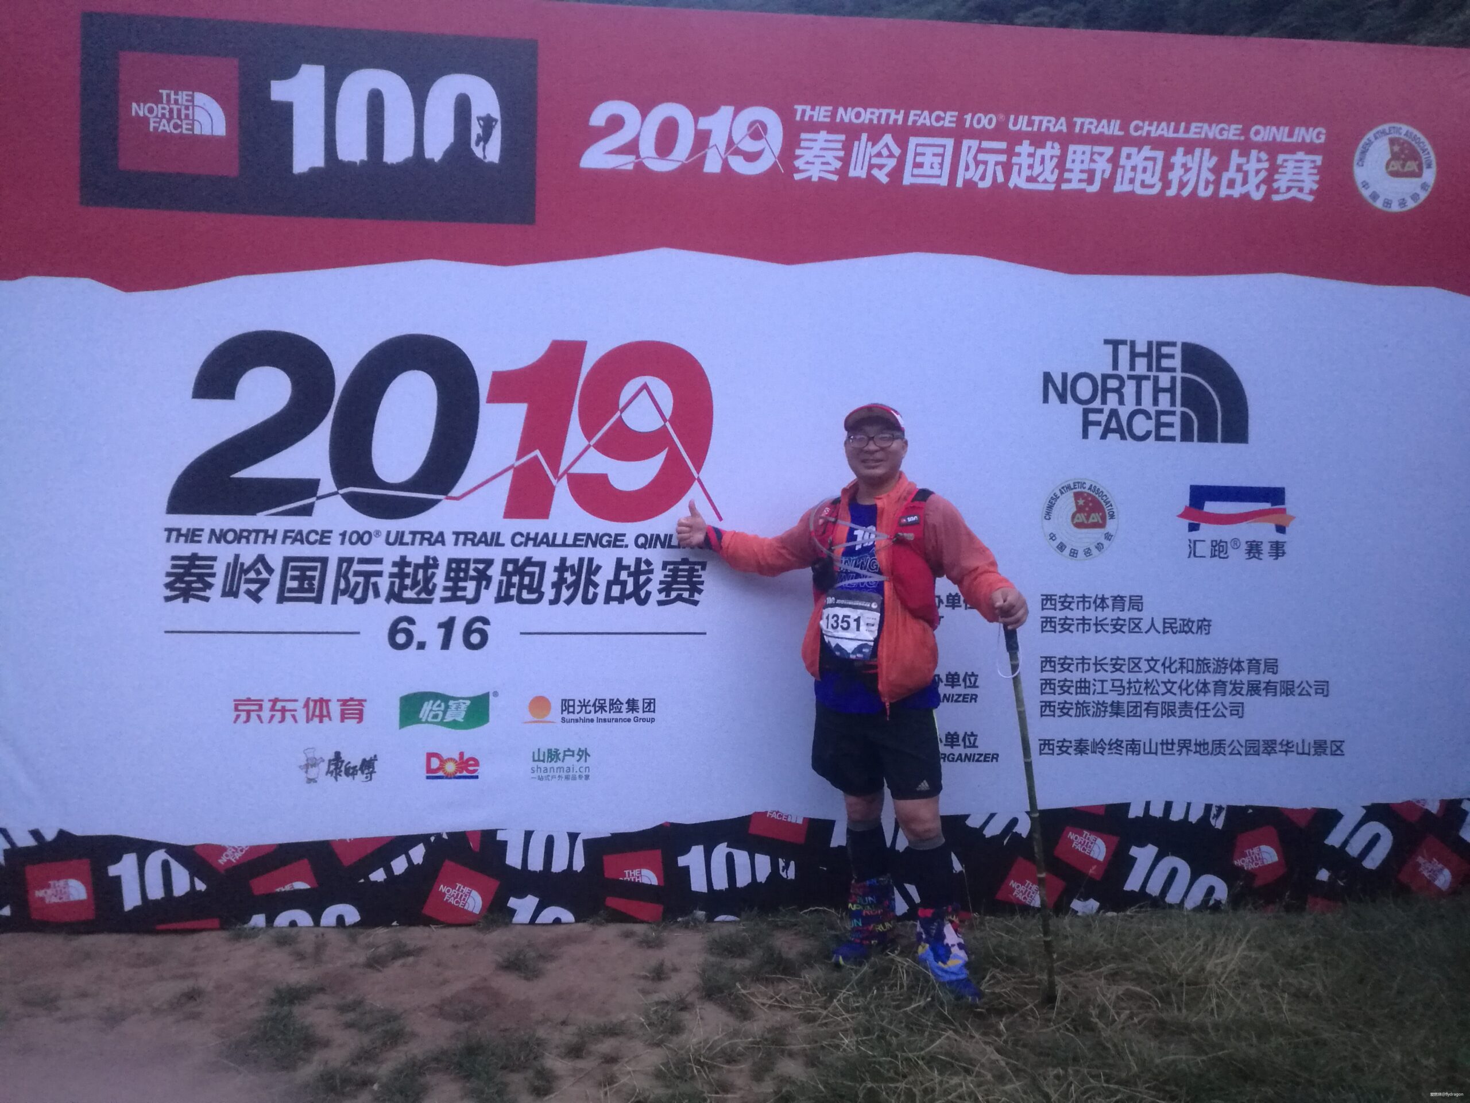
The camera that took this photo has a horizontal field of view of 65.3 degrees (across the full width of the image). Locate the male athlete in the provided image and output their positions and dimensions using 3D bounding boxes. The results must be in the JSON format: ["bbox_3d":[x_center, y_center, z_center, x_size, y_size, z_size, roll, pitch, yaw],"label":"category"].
[{"bbox_3d":[0.355,0.415,3.480,1.040,1.710,0.470,1,1,17],"label":"male athlete"}]

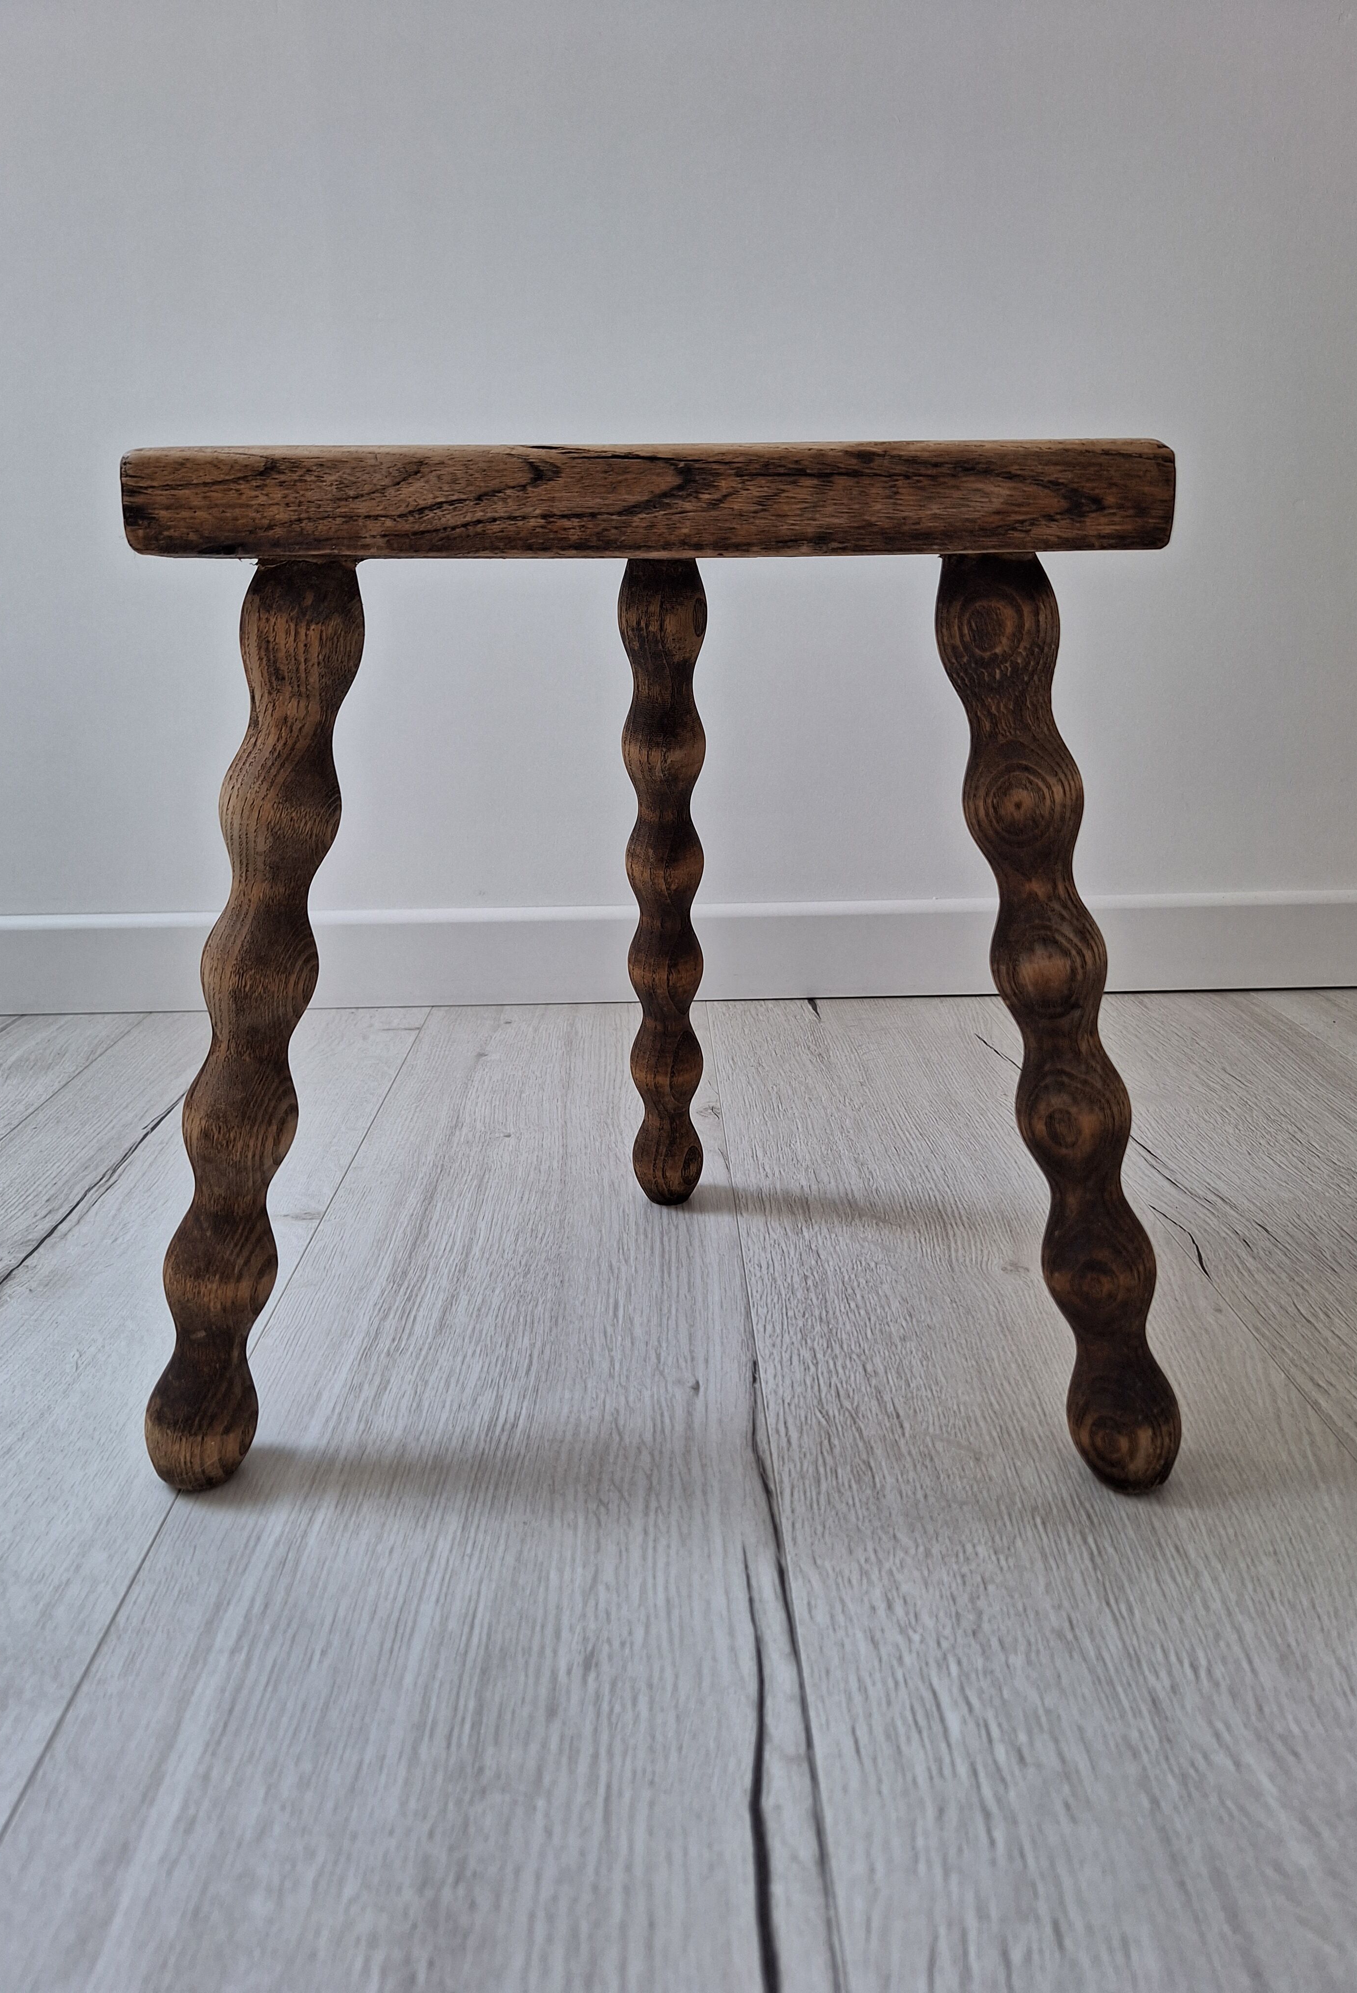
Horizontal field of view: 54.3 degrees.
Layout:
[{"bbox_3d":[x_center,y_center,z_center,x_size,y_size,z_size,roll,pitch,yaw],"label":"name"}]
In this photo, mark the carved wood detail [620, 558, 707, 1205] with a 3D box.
[{"bbox_3d":[-0.005,-0.040,0.599,0.037,0.296,0.038,0,21,0],"label":"carved wood detail"}]

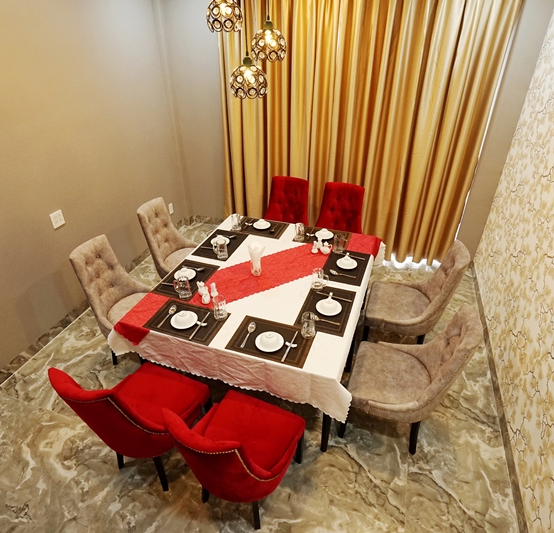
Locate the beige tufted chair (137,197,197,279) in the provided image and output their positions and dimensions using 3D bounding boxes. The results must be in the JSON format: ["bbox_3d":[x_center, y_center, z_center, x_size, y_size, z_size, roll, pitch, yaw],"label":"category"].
[{"bbox_3d":[-0.885,-0.106,3.345,0.610,0.970,0.510,10,36,18],"label":"beige tufted chair"}]

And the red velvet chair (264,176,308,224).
[{"bbox_3d":[0.076,-0.330,3.608,0.510,0.970,0.610,9,36,17],"label":"red velvet chair"}]

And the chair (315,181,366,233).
[{"bbox_3d":[0.569,-0.225,3.417,0.510,0.970,0.610,11,36,20],"label":"chair"}]

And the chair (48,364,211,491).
[{"bbox_3d":[-0.760,0.797,1.996,0.510,0.970,0.610,12,37,21],"label":"chair"}]

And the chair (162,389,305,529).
[{"bbox_3d":[-0.190,0.903,1.799,0.510,0.970,0.610,14,37,23],"label":"chair"}]

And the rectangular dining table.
[{"bbox_3d":[-0.042,0.366,2.763,1.377,0.770,1.562,10,36,18],"label":"rectangular dining table"}]

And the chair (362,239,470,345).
[{"bbox_3d":[0.998,0.273,2.649,0.610,0.970,0.510,9,36,17],"label":"chair"}]

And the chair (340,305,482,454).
[{"bbox_3d":[0.752,0.647,2.110,0.610,0.970,0.510,10,36,18],"label":"chair"}]

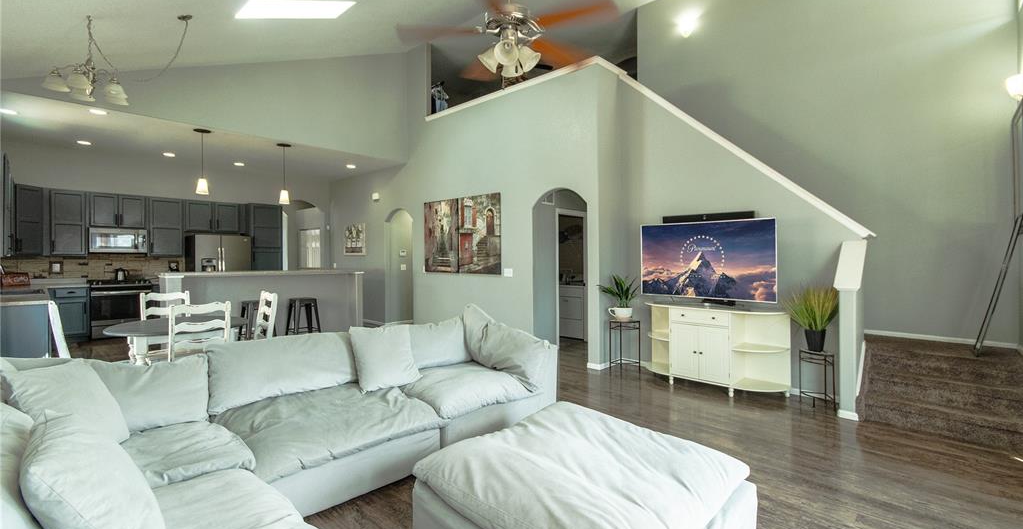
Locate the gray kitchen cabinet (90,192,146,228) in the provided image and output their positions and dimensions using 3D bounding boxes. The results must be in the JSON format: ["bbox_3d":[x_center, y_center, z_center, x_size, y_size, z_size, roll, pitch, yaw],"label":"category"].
[{"bbox_3d":[-6.857,-0.916,7.405,0.330,0.570,0.745,0,1,42],"label":"gray kitchen cabinet"}]

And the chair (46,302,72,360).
[{"bbox_3d":[-3.399,0.785,3.469,0.450,1.000,0.530,1,1,42],"label":"chair"}]

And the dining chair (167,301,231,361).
[{"bbox_3d":[-2.455,0.788,3.310,0.530,1.000,0.450,1,1,42],"label":"dining chair"}]

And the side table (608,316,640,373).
[{"bbox_3d":[1.353,0.977,5.026,0.270,0.600,0.270,1,1,42],"label":"side table"}]

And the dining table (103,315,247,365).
[{"bbox_3d":[-2.809,0.893,3.618,1.250,0.760,0.930,0,1,42],"label":"dining table"}]

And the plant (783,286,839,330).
[{"bbox_3d":[2.721,0.400,3.870,0.480,0.410,0.460,1,1,42],"label":"plant"}]

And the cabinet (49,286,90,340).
[{"bbox_3d":[-7.143,0.797,6.871,0.610,0.890,0.440,0,1,42],"label":"cabinet"}]

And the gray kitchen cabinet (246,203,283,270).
[{"bbox_3d":[-5.260,-0.012,8.977,0.610,2.450,0.605,0,1,42],"label":"gray kitchen cabinet"}]

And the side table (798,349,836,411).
[{"bbox_3d":[2.792,1.039,3.876,0.260,0.500,0.220,1,1,42],"label":"side table"}]

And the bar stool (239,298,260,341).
[{"bbox_3d":[-3.367,0.871,5.622,0.420,0.760,0.420,0,1,42],"label":"bar stool"}]

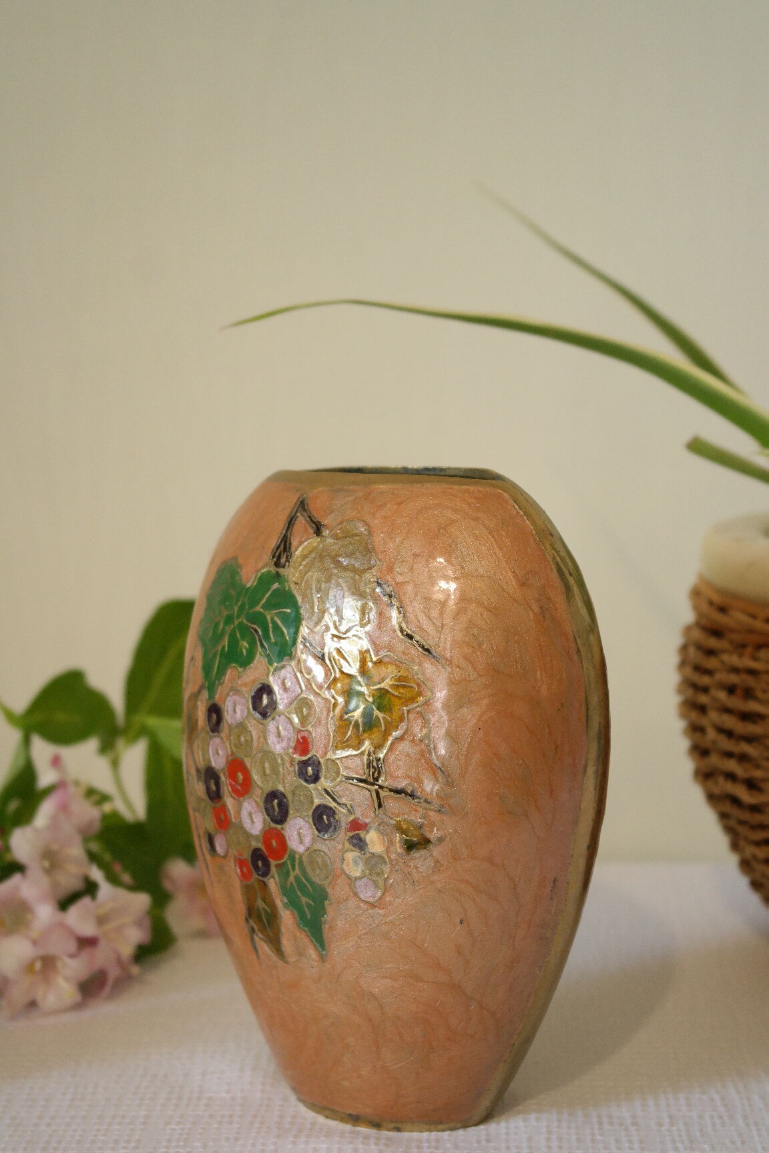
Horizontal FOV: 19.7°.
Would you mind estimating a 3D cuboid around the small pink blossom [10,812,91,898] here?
[{"bbox_3d":[-0.116,0.097,0.765,0.028,0.030,0.024,0,7,3],"label":"small pink blossom"}]

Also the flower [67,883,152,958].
[{"bbox_3d":[-0.095,0.118,0.762,0.028,0.026,0.025,-4,8,-27],"label":"flower"}]

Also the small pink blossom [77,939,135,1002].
[{"bbox_3d":[-0.096,0.136,0.762,0.020,0.022,0.022,0,7,0],"label":"small pink blossom"}]

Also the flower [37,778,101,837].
[{"bbox_3d":[-0.111,0.082,0.775,0.023,0.023,0.024,-3,7,-21],"label":"flower"}]

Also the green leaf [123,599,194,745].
[{"bbox_3d":[-0.078,0.034,0.800,0.033,0.061,0.017,31,3,7],"label":"green leaf"}]

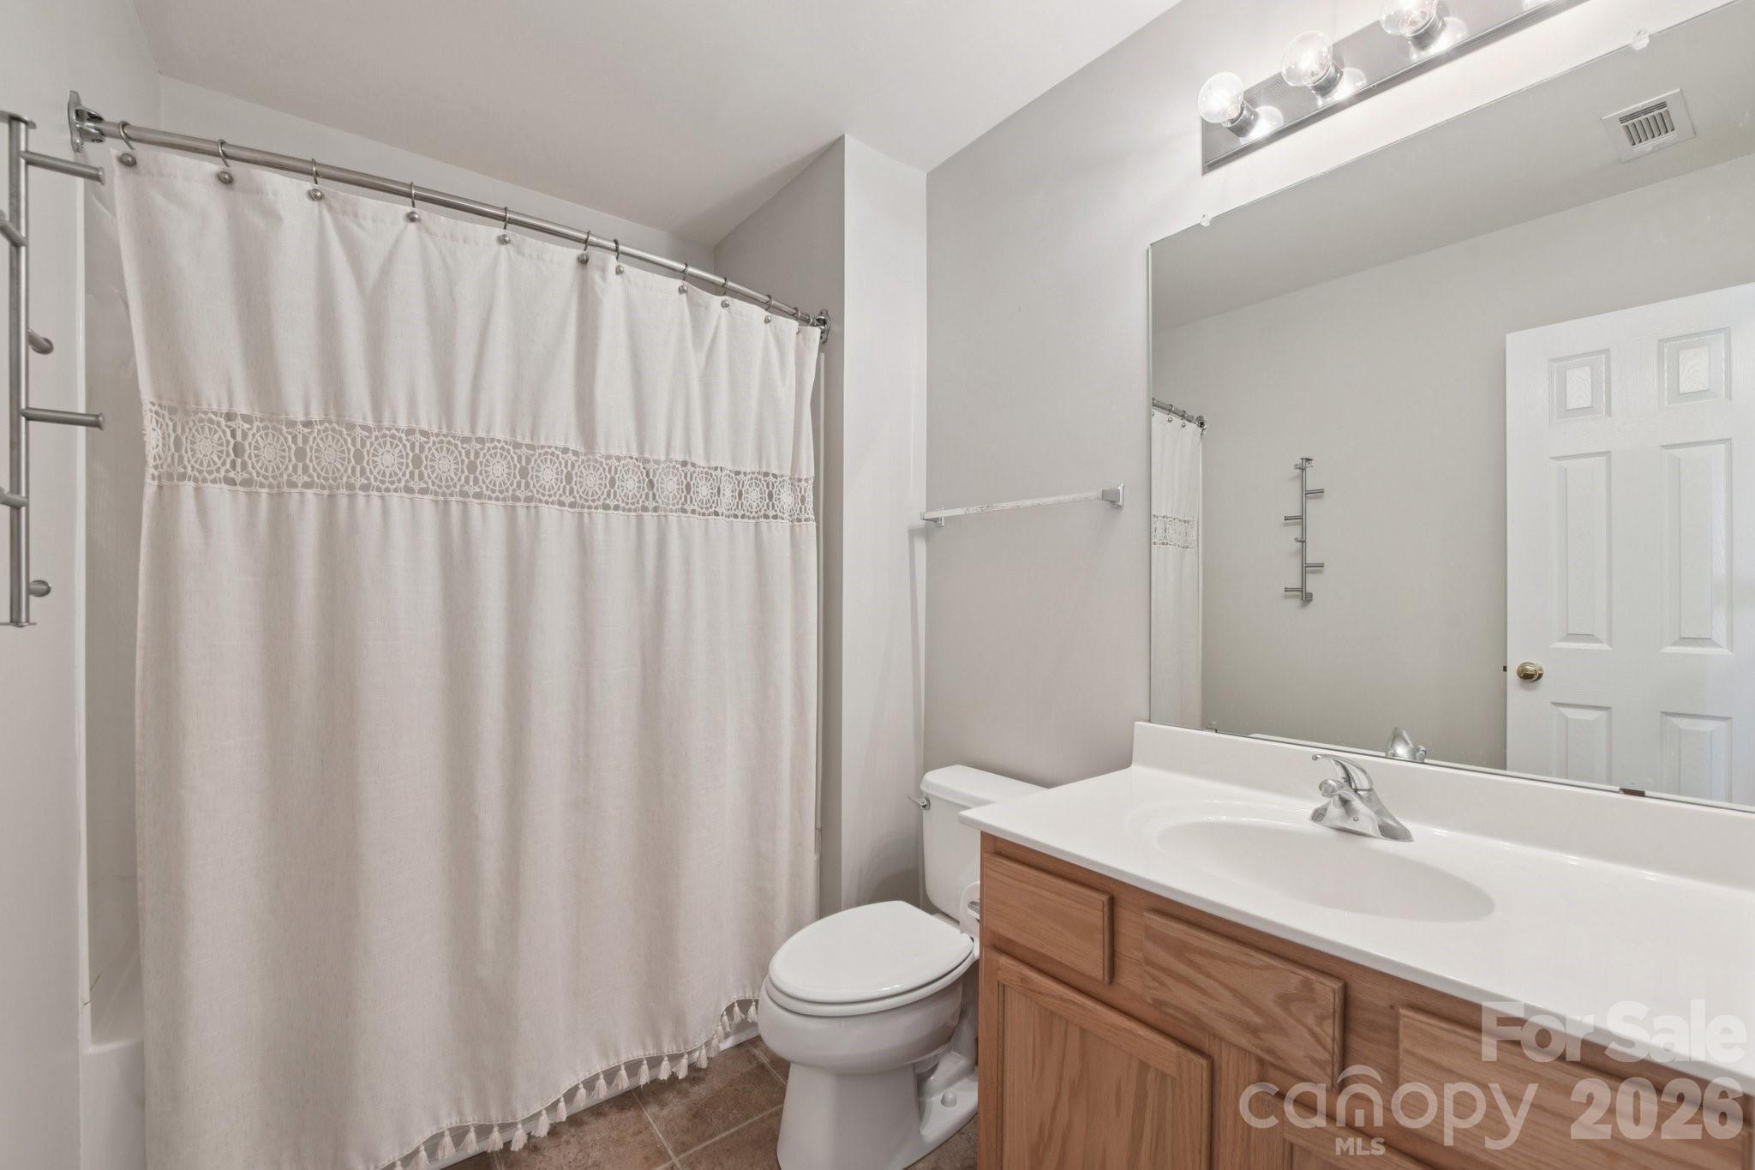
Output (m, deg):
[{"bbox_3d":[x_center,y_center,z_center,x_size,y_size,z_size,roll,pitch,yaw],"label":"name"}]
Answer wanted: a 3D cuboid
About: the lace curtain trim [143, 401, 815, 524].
[{"bbox_3d":[-0.697,-0.241,1.557,1.359,0.145,0.128,0,0,-38],"label":"lace curtain trim"}]

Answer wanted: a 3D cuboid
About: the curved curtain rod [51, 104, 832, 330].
[{"bbox_3d":[-0.720,-0.780,1.562,1.500,0.097,0.148,0,0,-37],"label":"curved curtain rod"}]

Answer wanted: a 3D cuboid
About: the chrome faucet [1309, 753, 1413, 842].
[{"bbox_3d":[0.799,0.356,1.169,0.197,0.153,0.154,0,0,-39],"label":"chrome faucet"}]

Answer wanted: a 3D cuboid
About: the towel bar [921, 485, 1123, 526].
[{"bbox_3d":[0.353,-0.211,1.867,0.082,0.056,0.655,0,0,-39],"label":"towel bar"}]

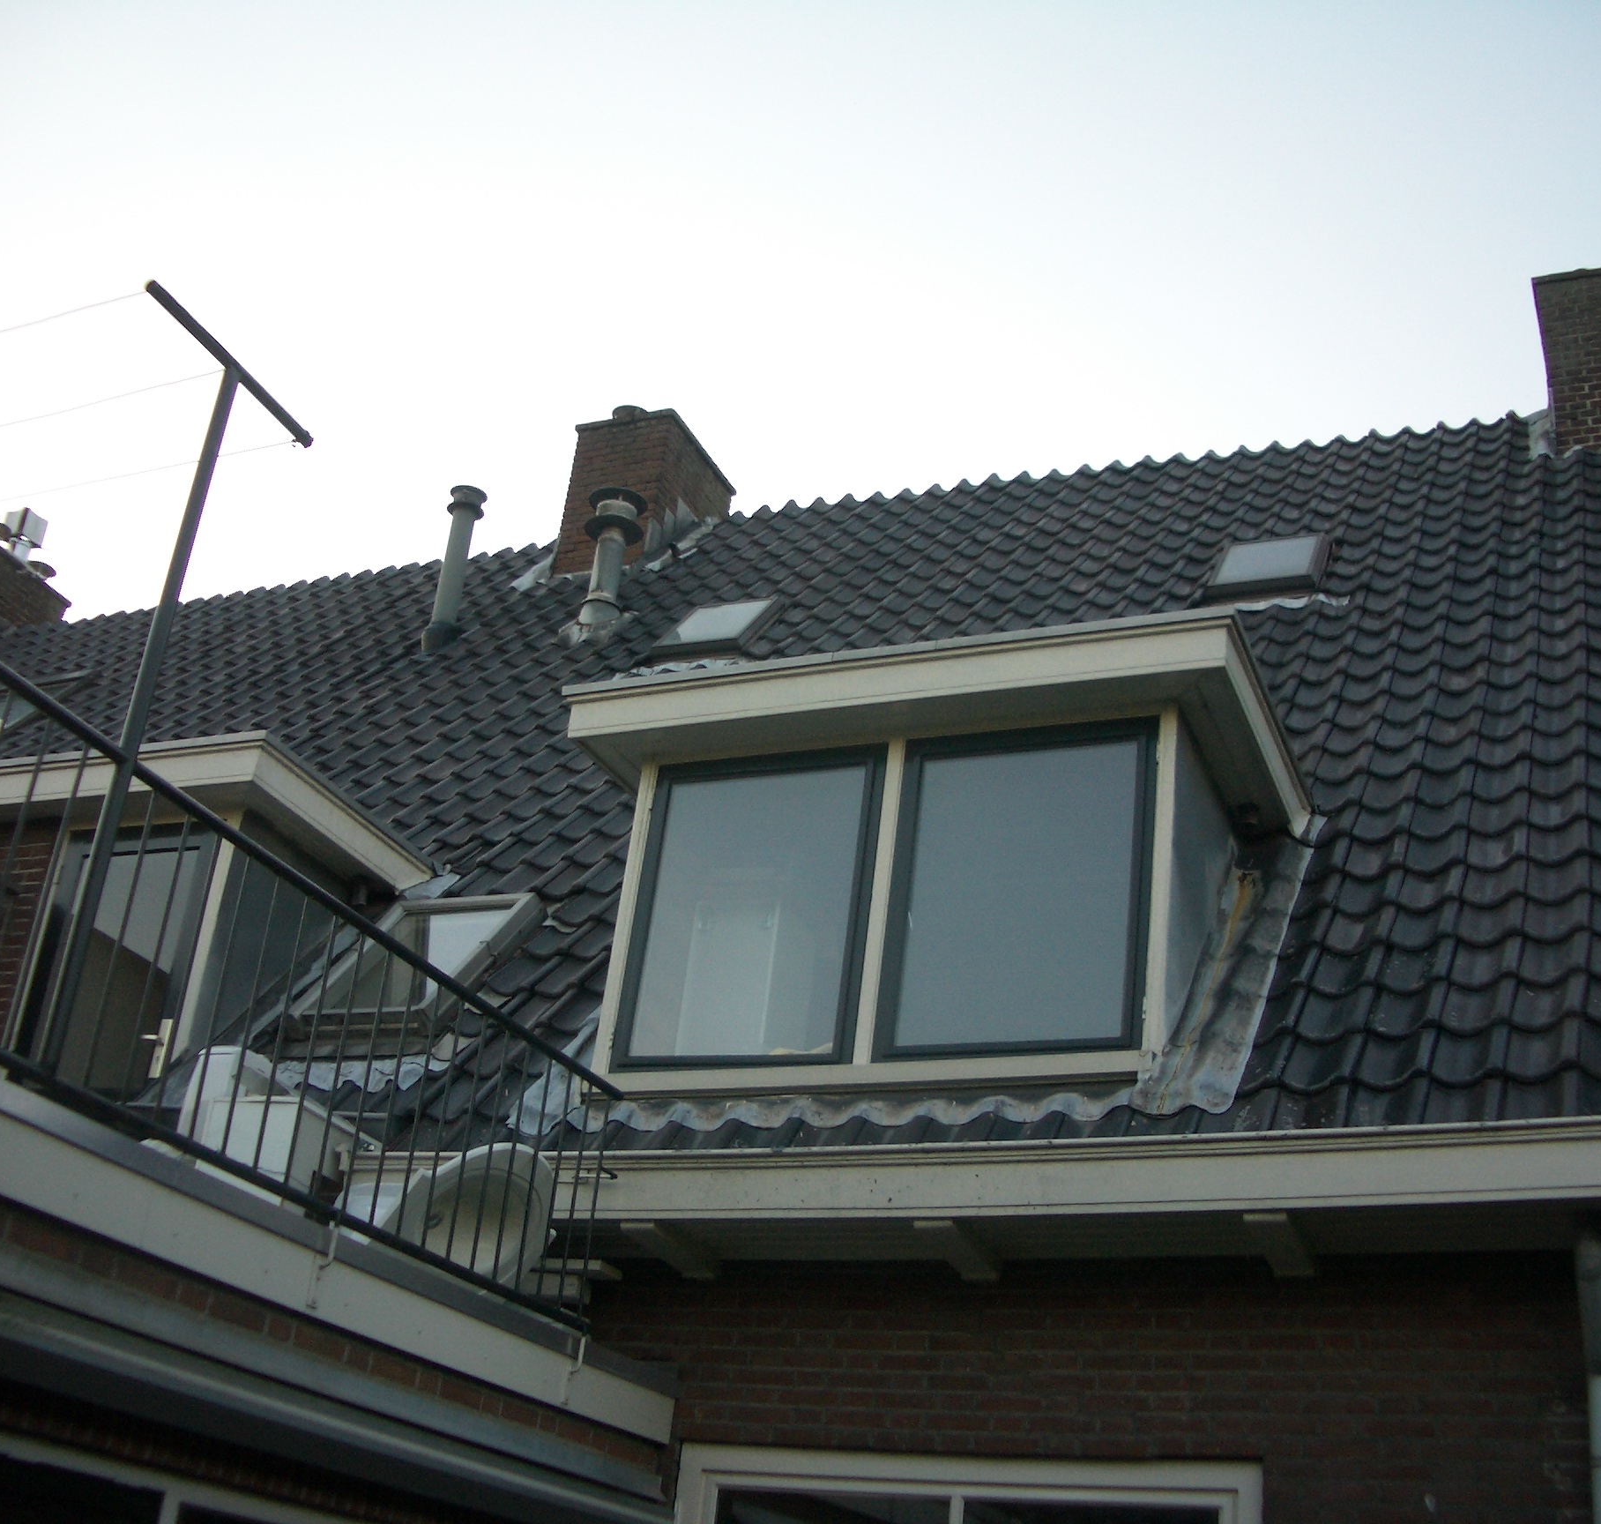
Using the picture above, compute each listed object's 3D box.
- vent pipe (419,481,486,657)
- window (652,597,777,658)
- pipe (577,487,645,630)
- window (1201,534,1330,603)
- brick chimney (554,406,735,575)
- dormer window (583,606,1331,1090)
[{"bbox_3d":[-2.230,-1.239,13.224,0.238,1.219,0.238,-5,-28,22],"label":"vent pipe"},{"bbox_3d":[-0.482,-0.762,11.659,0.562,0.779,0.101,-5,-69,22],"label":"window"},{"bbox_3d":[-1.178,-1.233,12.683,0.350,1.028,0.350,5,-26,2],"label":"pipe"},{"bbox_3d":[2.377,-1.006,10.450,0.562,0.779,0.101,-5,-69,22],"label":"window"},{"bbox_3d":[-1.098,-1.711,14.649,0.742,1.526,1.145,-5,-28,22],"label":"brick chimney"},{"bbox_3d":[0.489,0.597,7.059,2.332,1.410,1.516,-5,-28,22],"label":"dormer window"}]

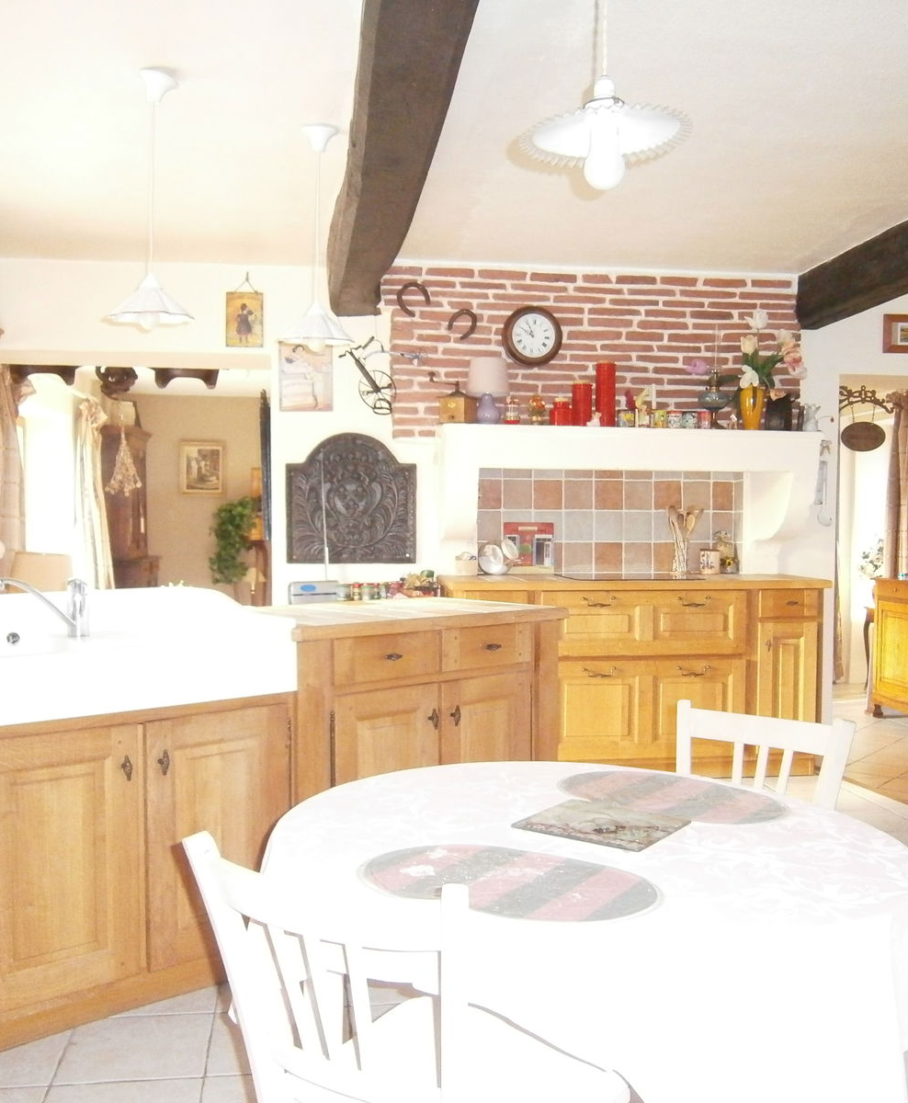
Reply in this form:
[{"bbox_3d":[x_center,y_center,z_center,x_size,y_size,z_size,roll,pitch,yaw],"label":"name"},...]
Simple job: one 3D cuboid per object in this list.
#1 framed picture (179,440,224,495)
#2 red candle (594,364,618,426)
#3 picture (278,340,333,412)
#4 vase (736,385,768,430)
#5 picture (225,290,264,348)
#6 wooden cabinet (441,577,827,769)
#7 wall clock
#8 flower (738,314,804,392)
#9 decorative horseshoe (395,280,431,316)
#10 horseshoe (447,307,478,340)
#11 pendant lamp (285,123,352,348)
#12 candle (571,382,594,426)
[{"bbox_3d":[-2.439,-0.813,10.739,0.433,0.530,0.035,0,2,-7],"label":"framed picture"},{"bbox_3d":[0.721,-0.737,5.238,0.098,0.318,0.098,0,3,-9],"label":"red candle"},{"bbox_3d":[-0.715,-0.846,5.330,0.260,0.343,0.020,0,3,-9],"label":"picture"},{"bbox_3d":[1.429,-0.681,5.284,0.126,0.219,0.126,0,2,-7],"label":"vase"},{"bbox_3d":[-1.017,-1.127,5.364,0.178,0.269,0.020,0,2,-7],"label":"picture"},{"bbox_3d":[0.822,0.581,5.325,1.785,0.912,0.580,0,3,-9],"label":"wooden cabinet"},{"bbox_3d":[0.384,-1.058,5.443,0.300,0.296,0.065,0,3,-9],"label":"wall clock"},{"bbox_3d":[1.529,-0.959,5.284,0.319,0.374,0.255,0,2,-7],"label":"flower"},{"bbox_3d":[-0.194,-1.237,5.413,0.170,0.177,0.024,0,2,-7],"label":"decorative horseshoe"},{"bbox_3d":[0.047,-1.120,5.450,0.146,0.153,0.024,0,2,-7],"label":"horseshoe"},{"bbox_3d":[-0.425,-0.975,3.439,0.245,0.697,0.245,0,2,-7],"label":"pendant lamp"},{"bbox_3d":[0.607,-0.689,5.223,0.093,0.224,0.093,0,3,-9],"label":"candle"}]

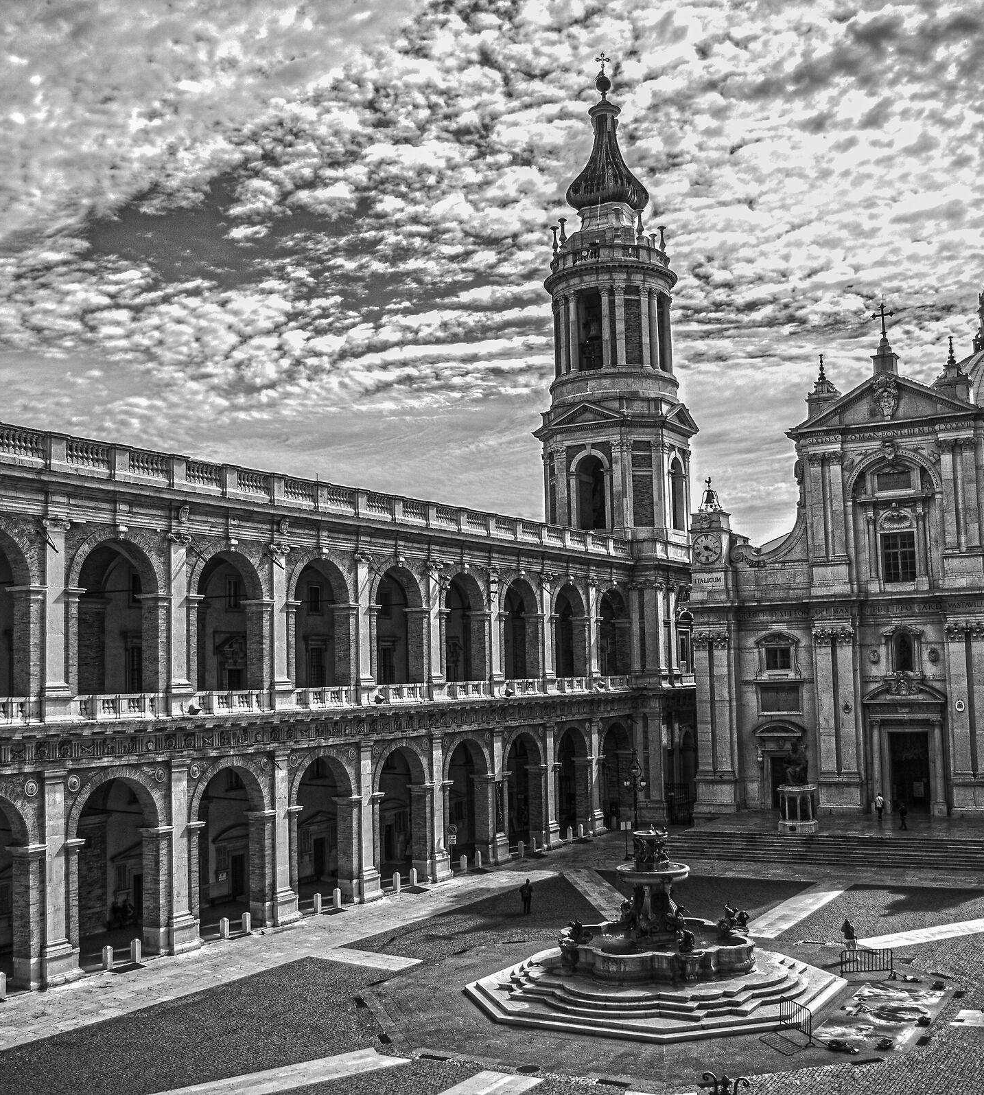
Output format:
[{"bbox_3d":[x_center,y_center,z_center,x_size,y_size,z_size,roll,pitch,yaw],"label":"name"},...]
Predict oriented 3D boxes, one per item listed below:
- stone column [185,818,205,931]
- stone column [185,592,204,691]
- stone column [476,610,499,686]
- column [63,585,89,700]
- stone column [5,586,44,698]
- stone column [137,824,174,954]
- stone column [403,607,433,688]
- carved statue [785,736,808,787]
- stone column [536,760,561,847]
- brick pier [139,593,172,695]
[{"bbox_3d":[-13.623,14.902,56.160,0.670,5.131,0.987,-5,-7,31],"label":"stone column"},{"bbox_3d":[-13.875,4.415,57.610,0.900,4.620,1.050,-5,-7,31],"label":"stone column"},{"bbox_3d":[-0.332,6.385,79.534,1.000,4.650,1.100,-5,-7,31],"label":"stone column"},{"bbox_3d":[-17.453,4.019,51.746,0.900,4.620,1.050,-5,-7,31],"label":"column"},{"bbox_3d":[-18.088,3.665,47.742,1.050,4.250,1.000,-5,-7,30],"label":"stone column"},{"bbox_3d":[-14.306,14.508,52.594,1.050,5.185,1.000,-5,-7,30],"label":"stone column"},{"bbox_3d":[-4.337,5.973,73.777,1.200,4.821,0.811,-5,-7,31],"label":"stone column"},{"bbox_3d":[19.870,13.989,80.585,1.350,3.050,1.400,-5,-7,31],"label":"carved statue"},{"bbox_3d":[3.901,17.742,85.419,1.112,6.092,1.551,-5,-7,31],"label":"stone column"},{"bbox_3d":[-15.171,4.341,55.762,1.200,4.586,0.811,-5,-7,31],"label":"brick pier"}]

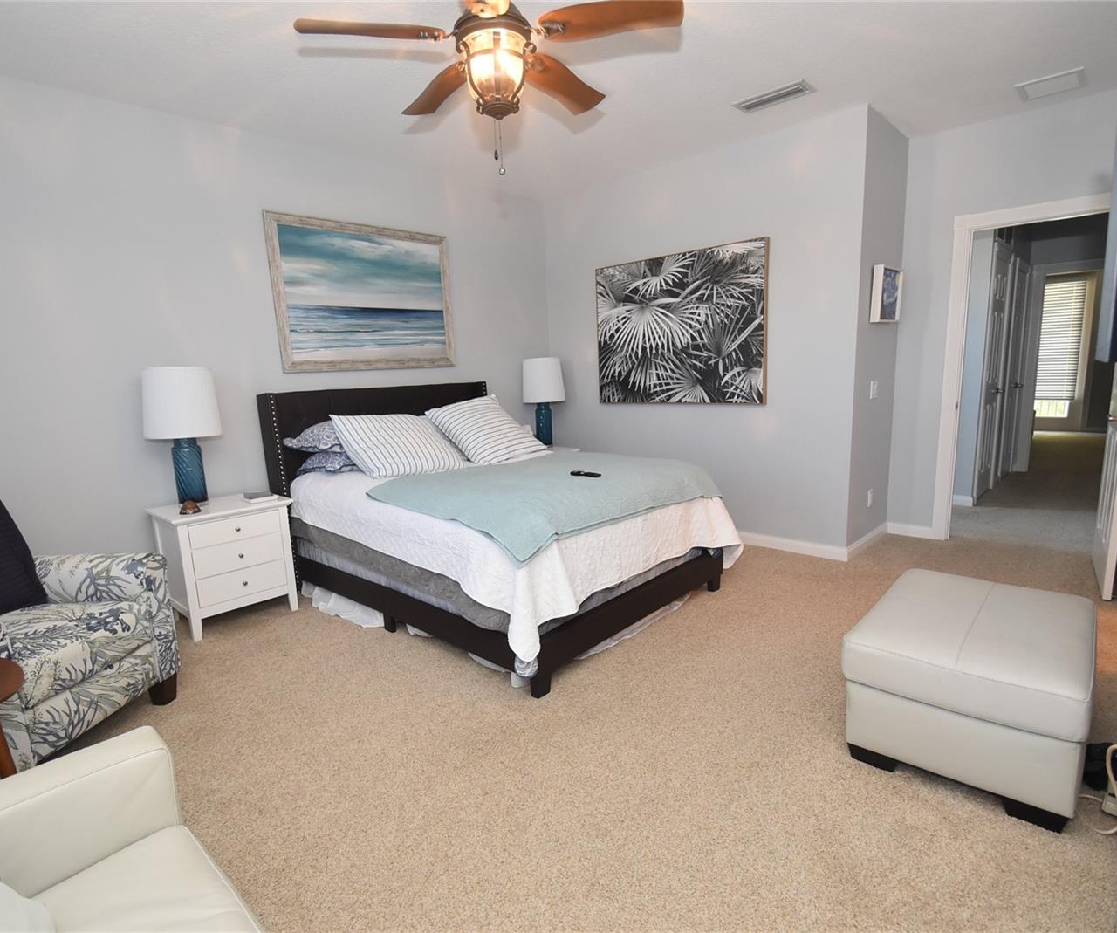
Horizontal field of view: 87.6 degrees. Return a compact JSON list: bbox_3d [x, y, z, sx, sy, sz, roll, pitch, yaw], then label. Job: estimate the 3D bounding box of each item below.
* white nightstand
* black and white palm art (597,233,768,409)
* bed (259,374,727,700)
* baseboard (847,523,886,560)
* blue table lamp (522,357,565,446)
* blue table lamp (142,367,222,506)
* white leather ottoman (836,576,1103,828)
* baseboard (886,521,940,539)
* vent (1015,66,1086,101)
[{"bbox_3d":[-1.858,0.525,3.306,0.476,0.636,0.599,8,14,44],"label":"white nightstand"},{"bbox_3d":[0.852,-1.000,4.318,1.434,1.068,0.048,8,14,44],"label":"black and white palm art"},{"bbox_3d":[-0.432,0.132,3.466,2.204,1.226,1.615,6,14,41],"label":"bed"},{"bbox_3d":[2.115,0.504,3.966,0.015,0.091,0.784,8,14,44],"label":"baseboard"},{"bbox_3d":[-0.130,-0.557,4.978,0.359,0.744,0.359,-2,10,0],"label":"blue table lamp"},{"bbox_3d":[-2.013,-0.142,3.152,0.362,0.744,0.362,8,14,44],"label":"blue table lamp"},{"bbox_3d":[1.419,0.720,2.007,0.576,0.426,0.791,7,14,42],"label":"white leather ottoman"},{"bbox_3d":[2.518,0.453,4.147,0.288,0.088,0.015,8,14,44],"label":"baseboard"},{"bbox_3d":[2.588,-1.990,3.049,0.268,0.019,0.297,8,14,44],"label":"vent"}]

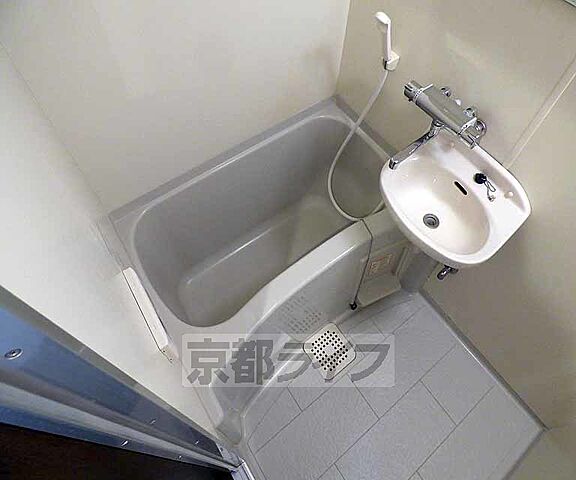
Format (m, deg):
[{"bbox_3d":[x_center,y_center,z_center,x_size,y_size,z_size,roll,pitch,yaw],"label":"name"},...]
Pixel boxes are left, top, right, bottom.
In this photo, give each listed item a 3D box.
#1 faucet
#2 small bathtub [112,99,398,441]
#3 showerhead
[{"bbox_3d":[0.371,-0.314,0.959,0.300,0.092,0.280,-35,66,-22],"label":"faucet"},{"bbox_3d":[0.003,0.069,1.361,0.986,0.577,0.706,-31,65,-20],"label":"small bathtub"},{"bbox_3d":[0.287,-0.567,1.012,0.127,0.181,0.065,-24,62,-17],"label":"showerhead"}]

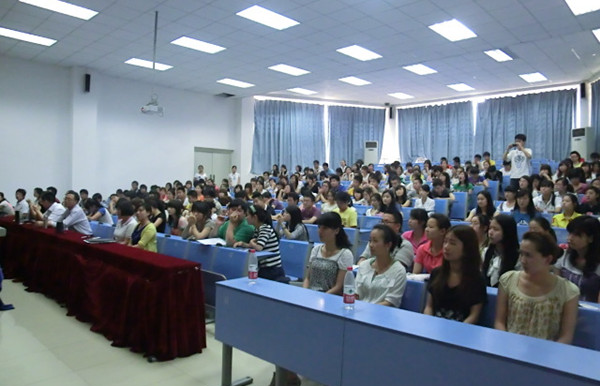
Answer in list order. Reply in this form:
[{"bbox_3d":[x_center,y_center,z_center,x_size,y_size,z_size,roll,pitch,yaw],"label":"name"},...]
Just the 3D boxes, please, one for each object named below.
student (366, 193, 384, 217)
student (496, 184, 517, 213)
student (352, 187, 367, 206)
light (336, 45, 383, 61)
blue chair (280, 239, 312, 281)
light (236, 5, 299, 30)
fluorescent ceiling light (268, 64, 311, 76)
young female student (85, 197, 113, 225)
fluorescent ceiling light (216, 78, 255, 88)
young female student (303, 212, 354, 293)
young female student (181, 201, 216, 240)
[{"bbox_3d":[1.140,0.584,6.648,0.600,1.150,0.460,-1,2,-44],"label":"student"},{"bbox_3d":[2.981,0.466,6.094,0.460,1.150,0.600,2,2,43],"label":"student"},{"bbox_3d":[1.044,0.423,7.479,0.450,1.080,0.660,2,2,43],"label":"student"},{"bbox_3d":[1.500,-3.492,10.420,0.600,0.070,1.200,2,2,43],"label":"light"},{"bbox_3d":[-0.140,0.944,4.671,0.530,0.780,0.450,2,2,43],"label":"blue chair"},{"bbox_3d":[-0.580,-3.413,8.142,0.600,0.070,1.200,2,2,43],"label":"light"},{"bbox_3d":[-0.295,-3.551,12.050,0.600,0.070,1.200,2,2,43],"label":"fluorescent ceiling light"},{"bbox_3d":[-3.701,0.656,7.678,0.470,1.135,0.720,2,2,43],"label":"young female student"},{"bbox_3d":[-2.083,-3.629,13.648,0.600,0.080,1.200,2,3,43],"label":"fluorescent ceiling light"},{"bbox_3d":[0.077,0.744,2.823,0.440,1.210,0.650,2,3,43],"label":"young female student"},{"bbox_3d":[-1.378,0.704,5.594,0.470,1.190,0.700,2,2,38],"label":"young female student"}]

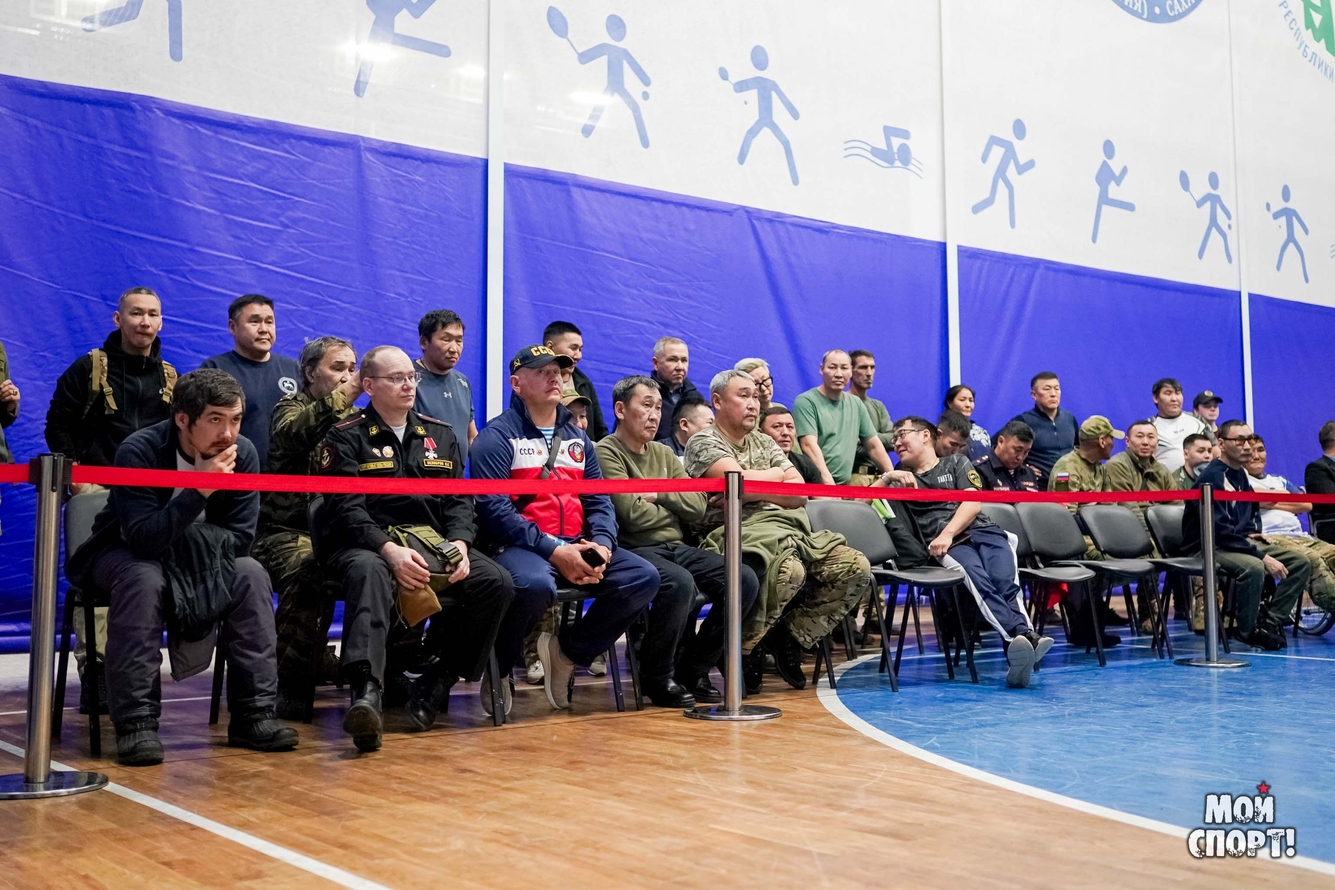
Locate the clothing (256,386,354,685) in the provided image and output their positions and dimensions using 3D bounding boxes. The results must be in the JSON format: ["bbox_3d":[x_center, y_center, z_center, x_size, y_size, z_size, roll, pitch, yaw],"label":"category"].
[{"bbox_3d":[-1.438,0.346,5.149,0.580,1.170,0.720,2,-5,-34],"label":"clothing"}]

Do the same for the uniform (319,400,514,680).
[{"bbox_3d":[-0.914,0.347,4.638,0.680,1.000,0.700,2,-5,-31],"label":"uniform"}]

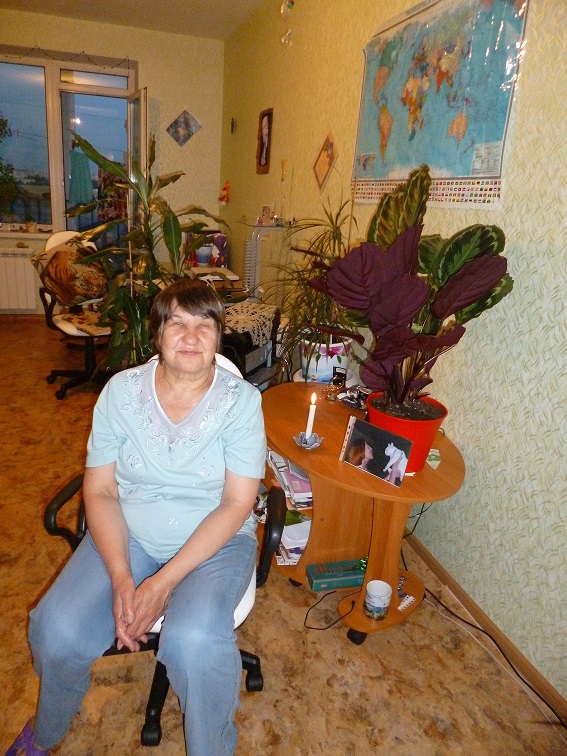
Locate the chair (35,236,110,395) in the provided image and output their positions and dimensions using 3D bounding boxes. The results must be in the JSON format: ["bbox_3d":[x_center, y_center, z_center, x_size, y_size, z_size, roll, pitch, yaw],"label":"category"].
[{"bbox_3d":[-1.334,-0.439,3.531,0.580,1.030,0.600,-13,25,-40],"label":"chair"}]

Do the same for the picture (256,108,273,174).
[{"bbox_3d":[-0.154,-1.784,3.978,0.030,0.440,0.310,-2,20,-17],"label":"picture"}]

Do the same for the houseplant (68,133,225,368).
[{"bbox_3d":[-0.622,-0.278,2.477,0.700,1.480,0.650,-2,20,-17],"label":"houseplant"}]

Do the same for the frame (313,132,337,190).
[{"bbox_3d":[0.224,-1.180,2.862,0.020,0.290,0.310,-2,20,-17],"label":"frame"}]

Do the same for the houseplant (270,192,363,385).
[{"bbox_3d":[0.156,-0.377,2.306,0.470,0.820,0.450,-2,20,-17],"label":"houseplant"}]

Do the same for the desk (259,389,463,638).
[{"bbox_3d":[0.202,0.457,1.837,0.600,0.620,0.900,-5,20,-23],"label":"desk"}]

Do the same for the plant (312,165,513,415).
[{"bbox_3d":[0.348,-0.212,1.327,0.550,0.620,0.480,-2,20,-17],"label":"plant"}]

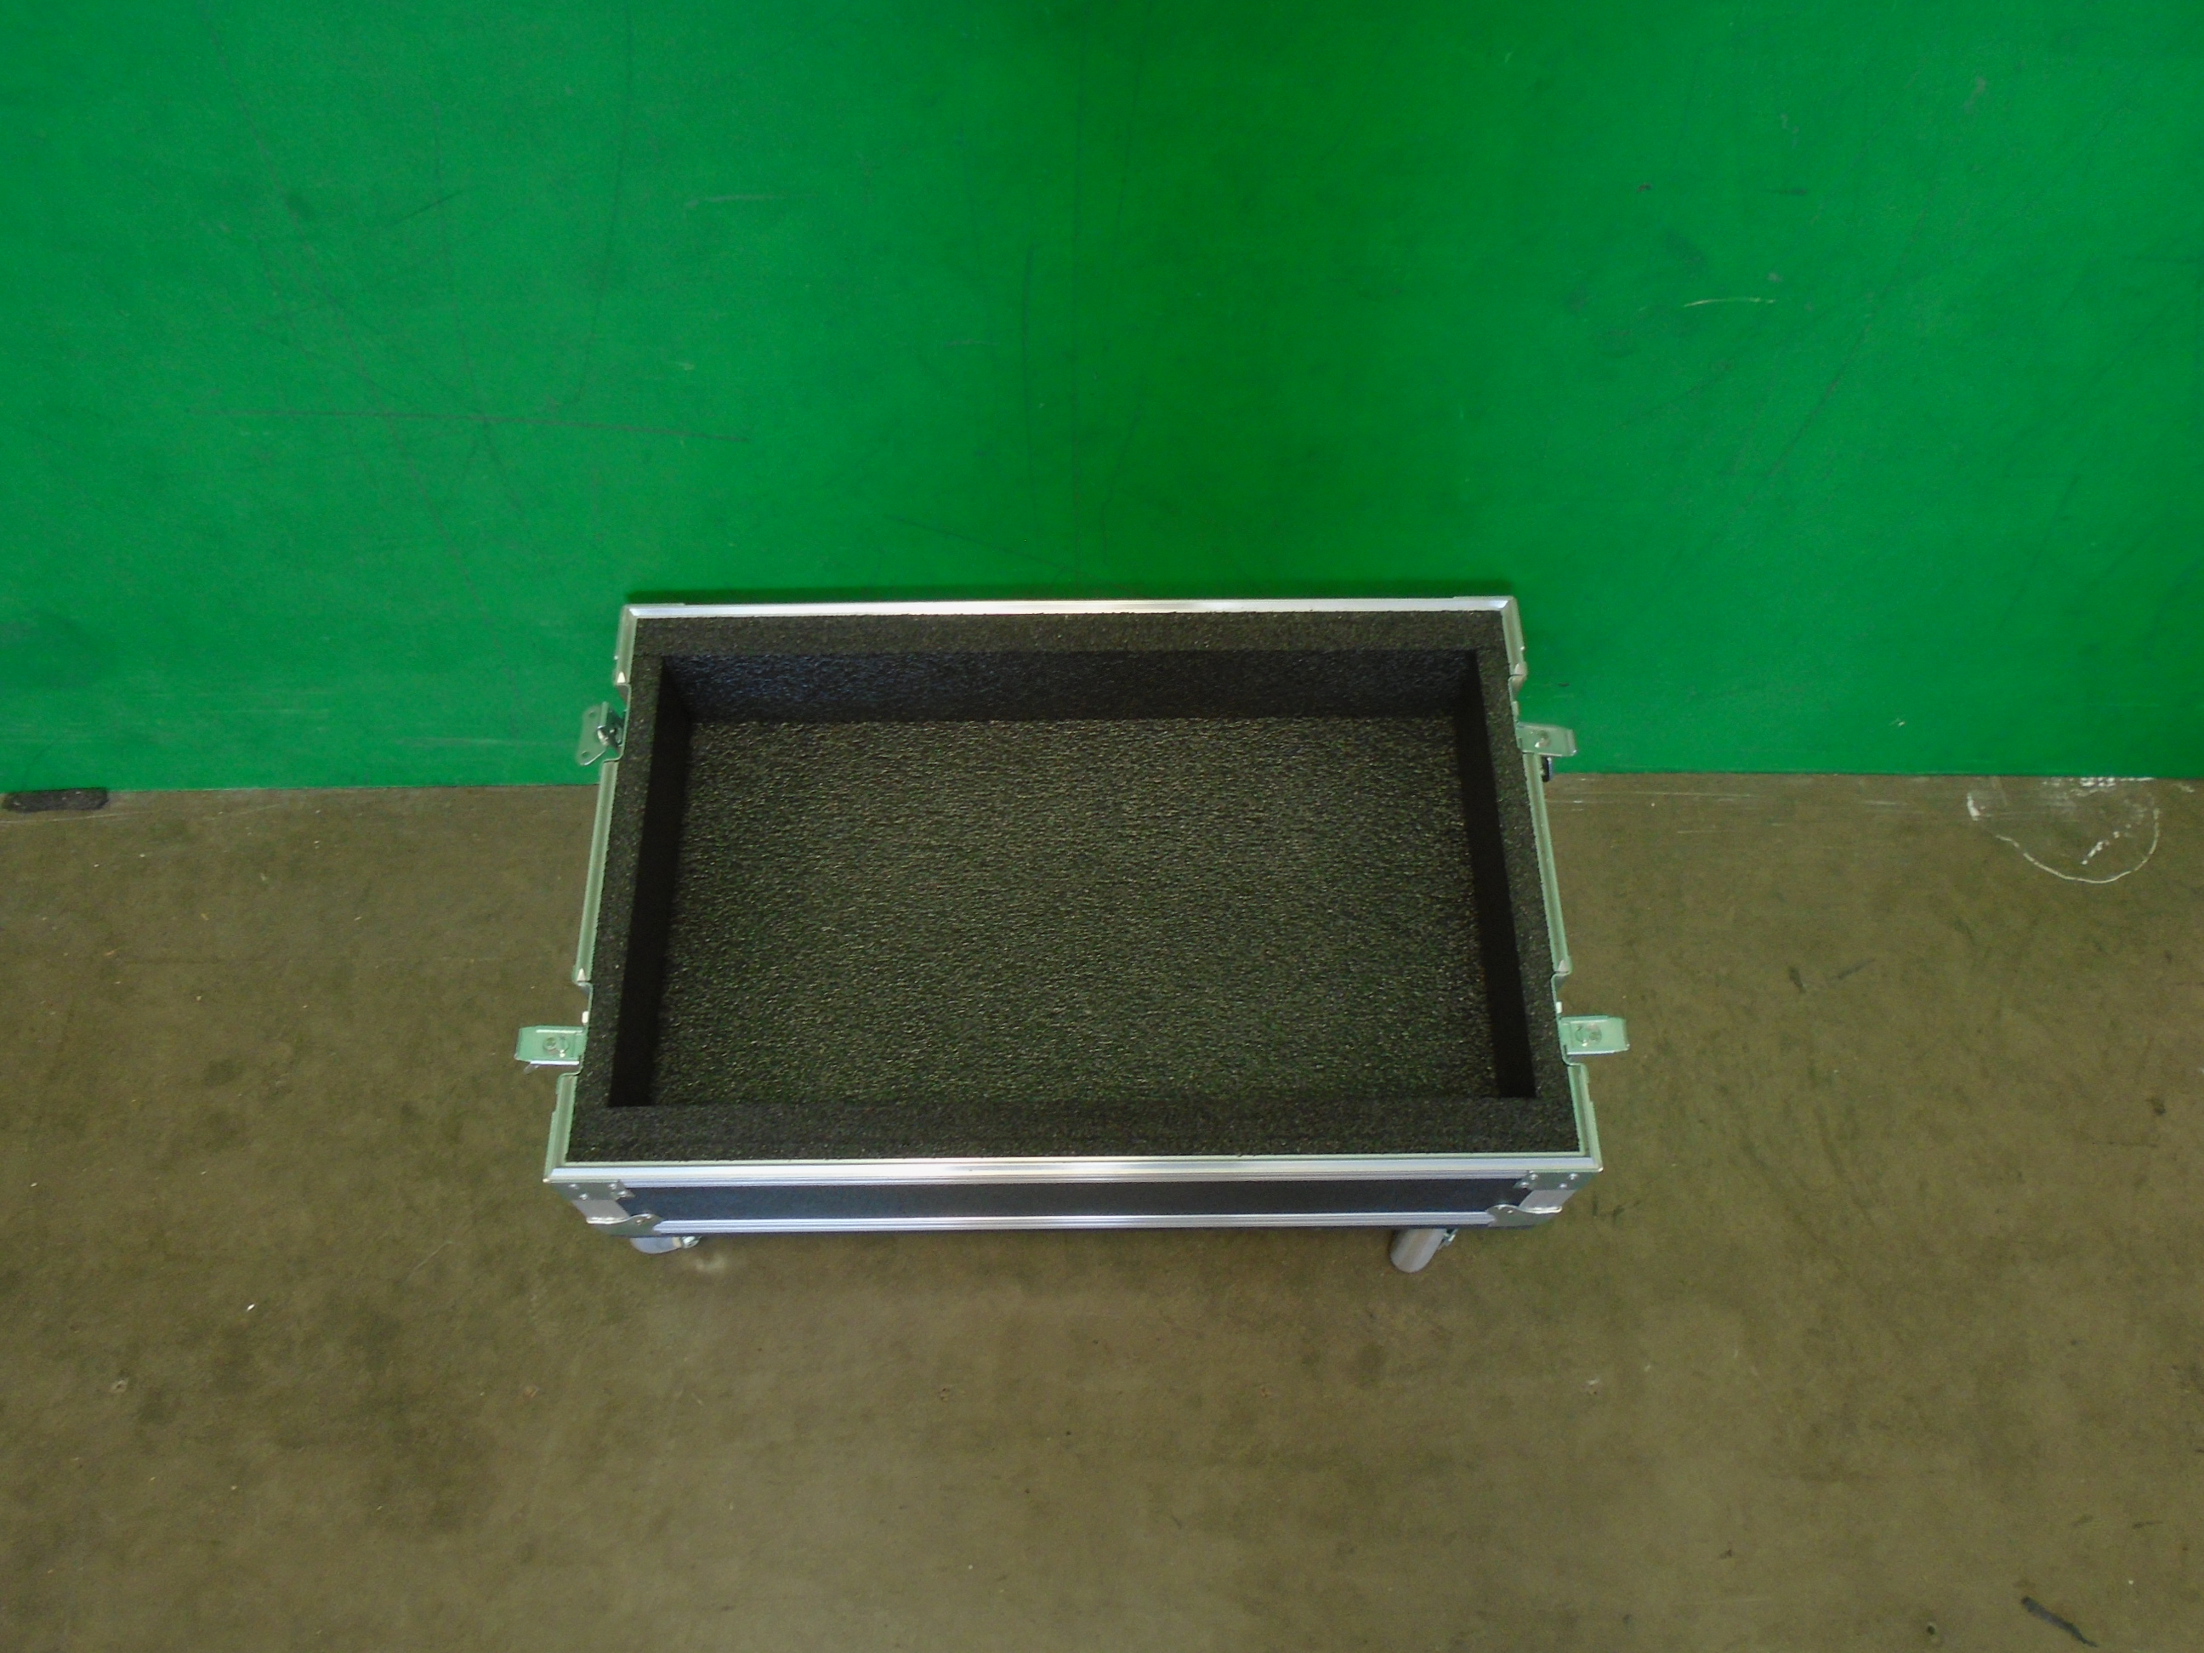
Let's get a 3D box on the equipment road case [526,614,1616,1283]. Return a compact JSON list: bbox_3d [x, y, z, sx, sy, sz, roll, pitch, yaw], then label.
[{"bbox_3d":[-0.022,0.109,1.433,0.793,0.354,0.488,-1,63,0],"label":"equipment road case"}]

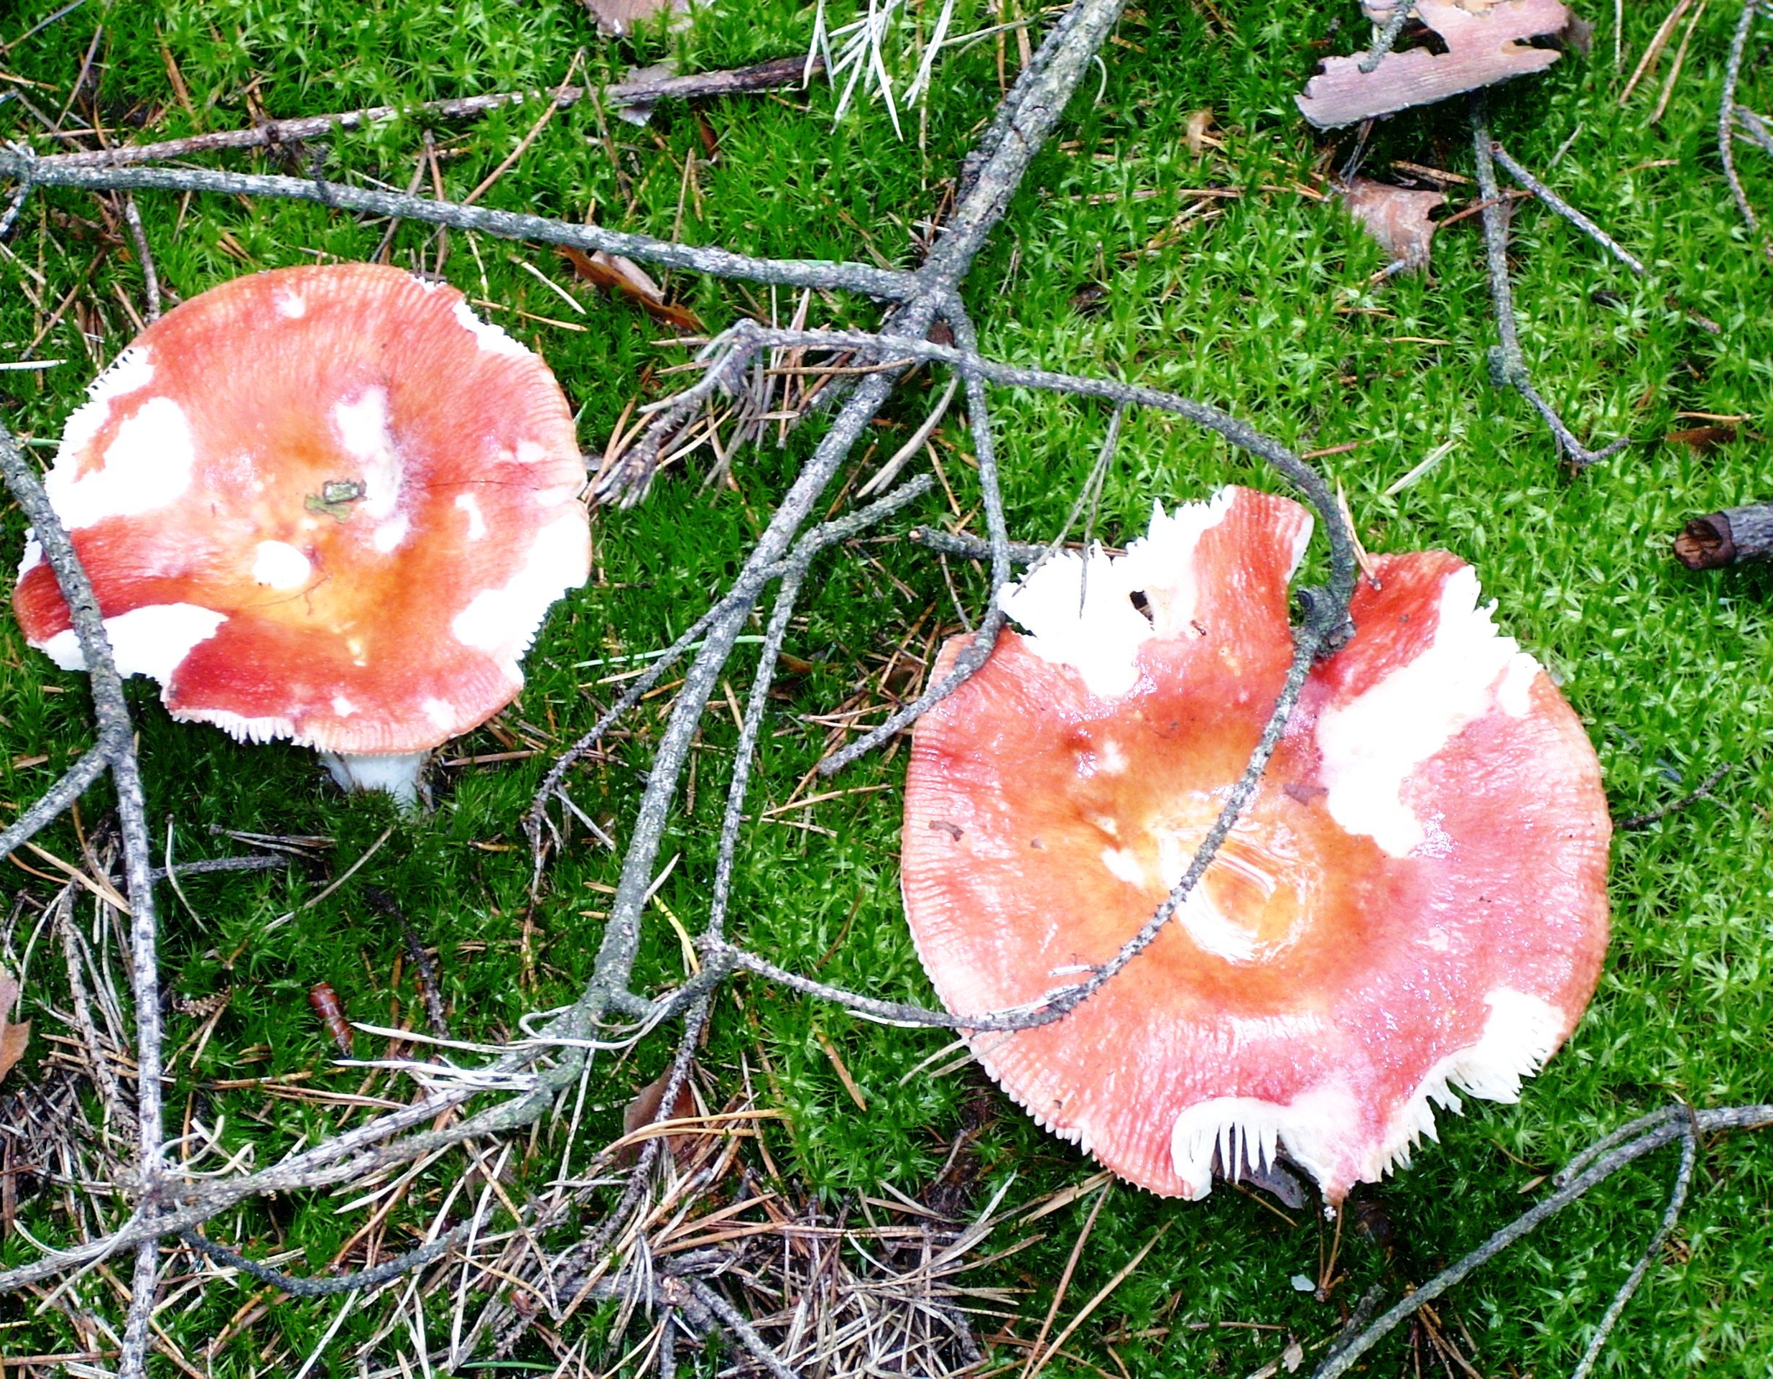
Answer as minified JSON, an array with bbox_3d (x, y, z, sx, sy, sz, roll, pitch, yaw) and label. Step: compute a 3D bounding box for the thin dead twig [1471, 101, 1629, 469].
[{"bbox_3d":[0.116,-0.075,1.116,0.019,0.010,0.087,-12,57,-8],"label":"thin dead twig"}]

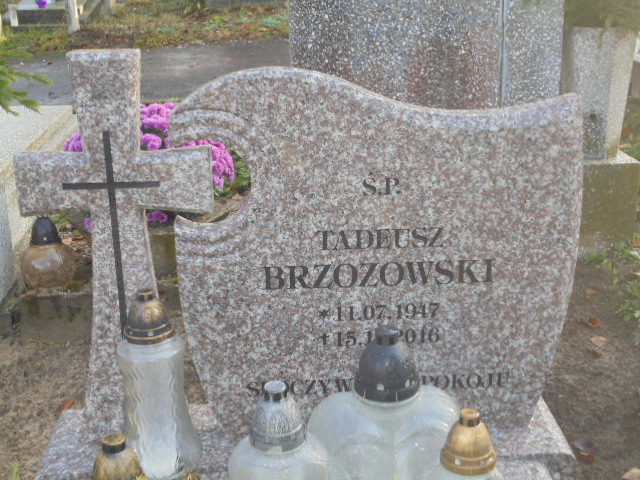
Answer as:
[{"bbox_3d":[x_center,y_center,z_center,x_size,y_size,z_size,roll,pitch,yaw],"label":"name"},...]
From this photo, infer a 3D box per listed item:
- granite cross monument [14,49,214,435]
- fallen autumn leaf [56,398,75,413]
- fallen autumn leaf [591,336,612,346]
[{"bbox_3d":[-0.358,0.023,1.671,0.331,0.727,0.088,-2,20,-3],"label":"granite cross monument"},{"bbox_3d":[-0.551,0.361,1.963,0.026,0.012,0.050,19,29,39],"label":"fallen autumn leaf"},{"bbox_3d":[0.691,0.251,2.225,0.048,0.010,0.030,-5,23,-11],"label":"fallen autumn leaf"}]

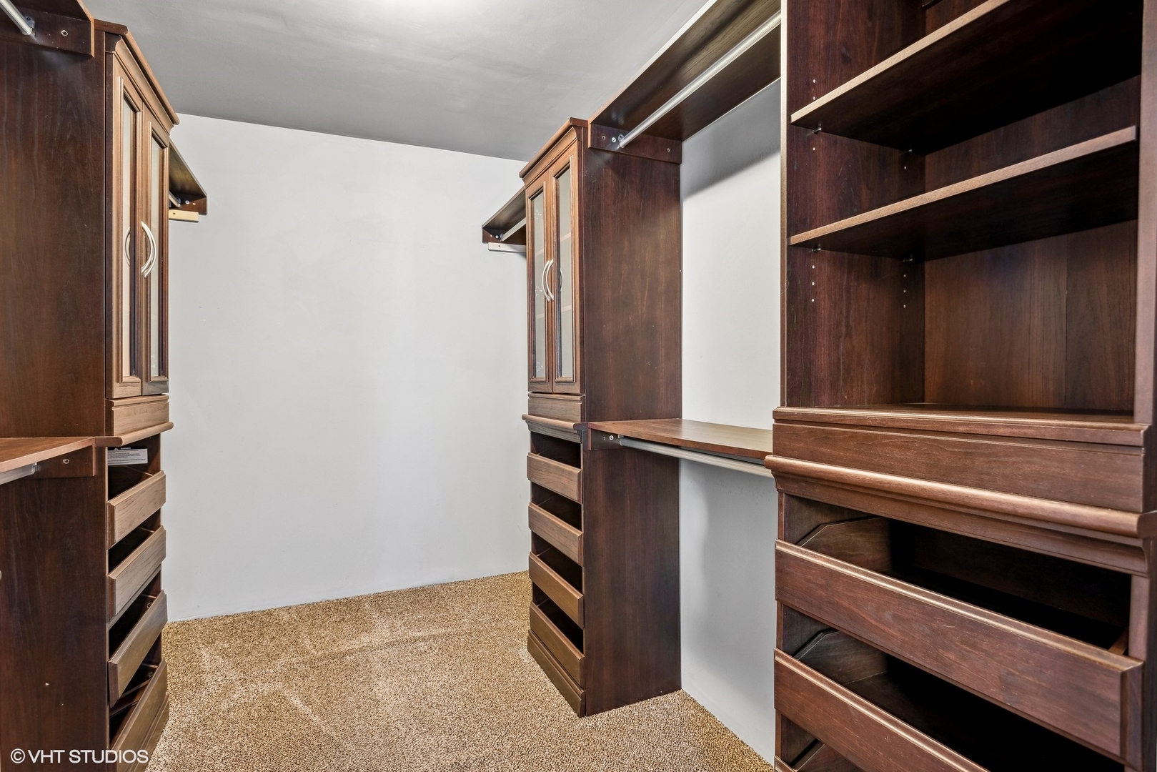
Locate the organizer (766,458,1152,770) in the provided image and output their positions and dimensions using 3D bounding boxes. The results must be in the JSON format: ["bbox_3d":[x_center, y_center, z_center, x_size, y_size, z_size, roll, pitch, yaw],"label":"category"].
[{"bbox_3d":[0.657,0.599,0.970,0.422,0.938,0.571,0,0,-23],"label":"organizer"}]

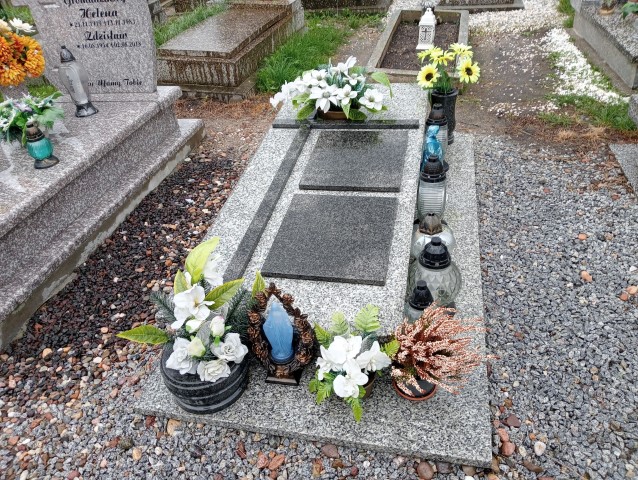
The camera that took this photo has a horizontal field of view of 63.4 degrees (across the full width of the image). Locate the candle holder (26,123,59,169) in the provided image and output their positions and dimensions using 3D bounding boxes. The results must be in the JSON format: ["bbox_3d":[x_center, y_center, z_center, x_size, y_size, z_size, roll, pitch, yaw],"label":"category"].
[{"bbox_3d":[-1.214,-0.415,2.246,0.106,0.187,0.106,-23,38,-23],"label":"candle holder"}]

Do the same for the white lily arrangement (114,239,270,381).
[{"bbox_3d":[-0.347,0.209,1.523,0.395,0.333,0.312,3,36,13],"label":"white lily arrangement"}]

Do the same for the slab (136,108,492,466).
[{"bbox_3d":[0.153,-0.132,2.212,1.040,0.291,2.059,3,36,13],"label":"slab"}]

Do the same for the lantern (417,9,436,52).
[{"bbox_3d":[0.929,-1.838,4.478,0.146,0.312,0.146,10,37,21],"label":"lantern"}]

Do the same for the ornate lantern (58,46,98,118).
[{"bbox_3d":[-1.270,-0.836,2.720,0.130,0.348,0.130,-19,37,-19],"label":"ornate lantern"}]

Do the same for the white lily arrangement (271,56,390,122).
[{"bbox_3d":[0.061,-0.752,2.571,0.582,0.250,0.322,3,36,13],"label":"white lily arrangement"}]

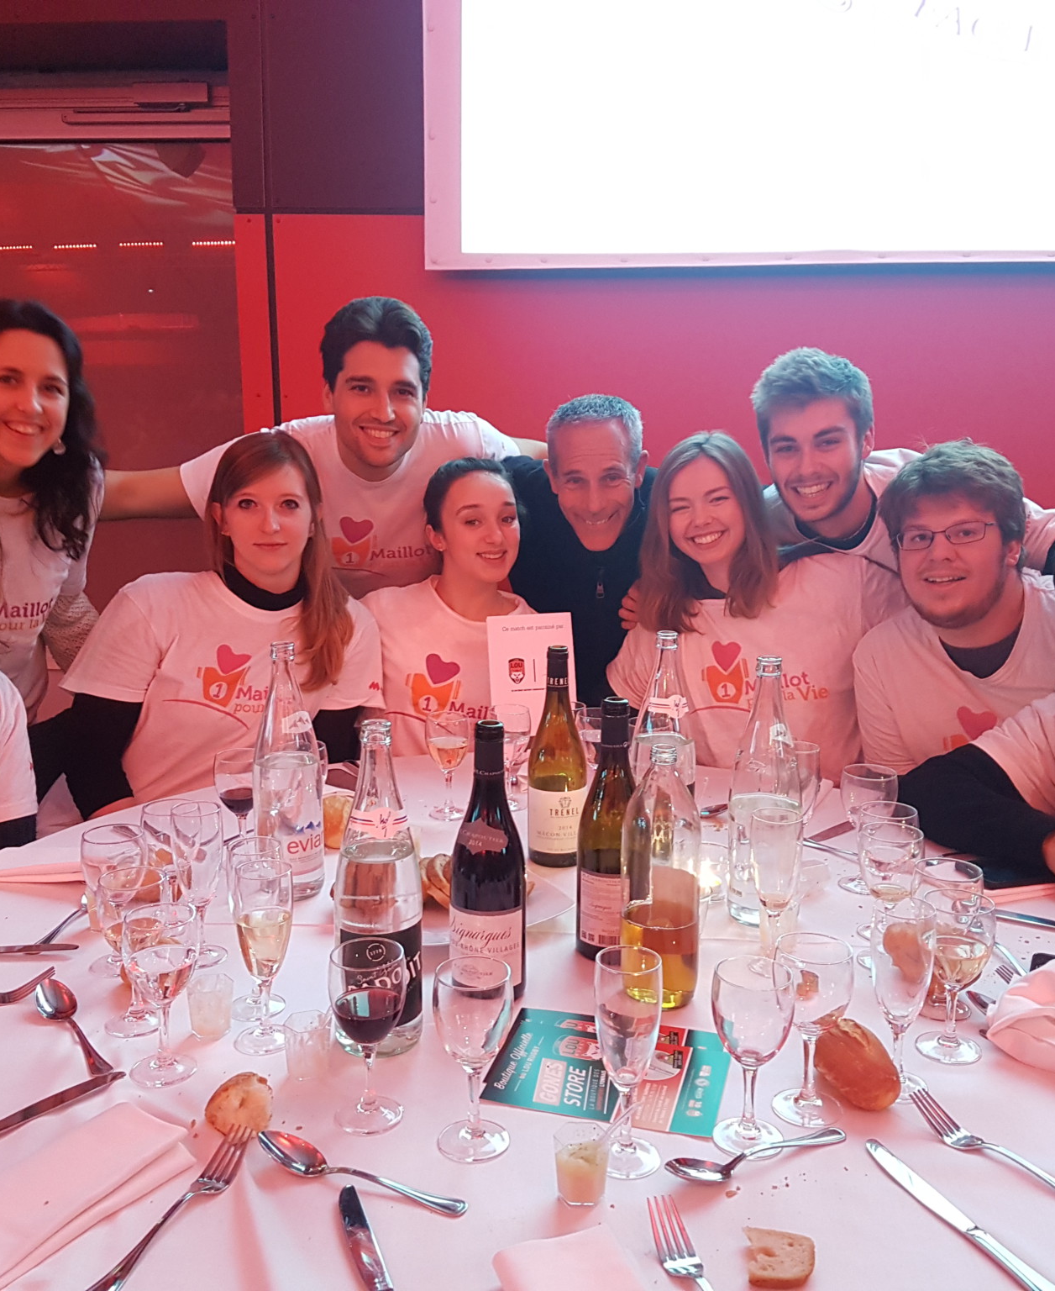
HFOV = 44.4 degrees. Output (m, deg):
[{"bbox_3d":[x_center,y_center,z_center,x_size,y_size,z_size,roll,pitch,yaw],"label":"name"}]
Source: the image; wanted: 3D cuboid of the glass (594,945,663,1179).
[{"bbox_3d":[0.086,0.349,1.086,0.057,0.181,0.057,0,11,0],"label":"glass"}]

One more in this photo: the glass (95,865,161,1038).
[{"bbox_3d":[-0.401,0.313,1.325,0.069,0.156,0.069,1,11,0],"label":"glass"}]

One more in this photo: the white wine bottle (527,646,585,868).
[{"bbox_3d":[0.044,0.151,1.780,0.081,0.298,0.081,-3,12,-15],"label":"white wine bottle"}]

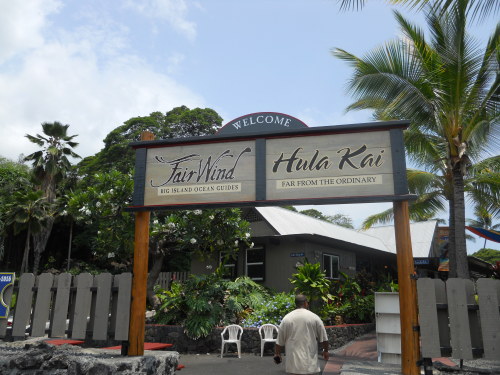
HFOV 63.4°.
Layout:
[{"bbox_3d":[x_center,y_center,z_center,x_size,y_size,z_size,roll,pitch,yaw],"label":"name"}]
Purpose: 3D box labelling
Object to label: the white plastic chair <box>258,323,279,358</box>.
[{"bbox_3d":[0.527,4.079,10.775,0.560,0.800,0.560,2,-15,-5],"label":"white plastic chair"}]

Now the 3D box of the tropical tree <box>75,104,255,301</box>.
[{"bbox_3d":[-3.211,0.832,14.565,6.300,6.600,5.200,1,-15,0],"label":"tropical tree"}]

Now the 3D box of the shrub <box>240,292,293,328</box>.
[{"bbox_3d":[0.601,3.791,12.549,1.800,1.050,1.300,1,-15,0],"label":"shrub"}]

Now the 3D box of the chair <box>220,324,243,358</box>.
[{"bbox_3d":[-0.453,4.076,10.773,0.560,0.800,0.560,-2,-15,10],"label":"chair"}]

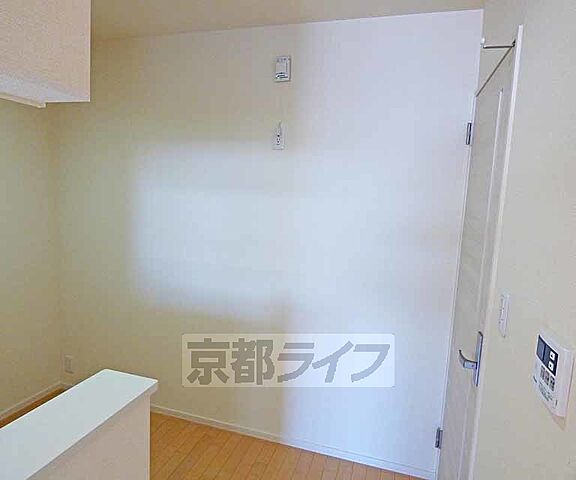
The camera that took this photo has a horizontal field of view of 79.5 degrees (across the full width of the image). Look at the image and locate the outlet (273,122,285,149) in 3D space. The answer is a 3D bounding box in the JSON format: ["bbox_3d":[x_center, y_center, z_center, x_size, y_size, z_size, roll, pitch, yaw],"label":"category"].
[{"bbox_3d":[-0.054,-0.563,1.931,0.071,0.125,0.012,5,6,15],"label":"outlet"}]

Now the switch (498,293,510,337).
[{"bbox_3d":[0.644,0.224,1.039,0.010,0.120,0.070,5,6,15],"label":"switch"}]

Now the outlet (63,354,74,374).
[{"bbox_3d":[-1.585,0.897,2.497,0.070,0.120,0.010,5,6,15],"label":"outlet"}]

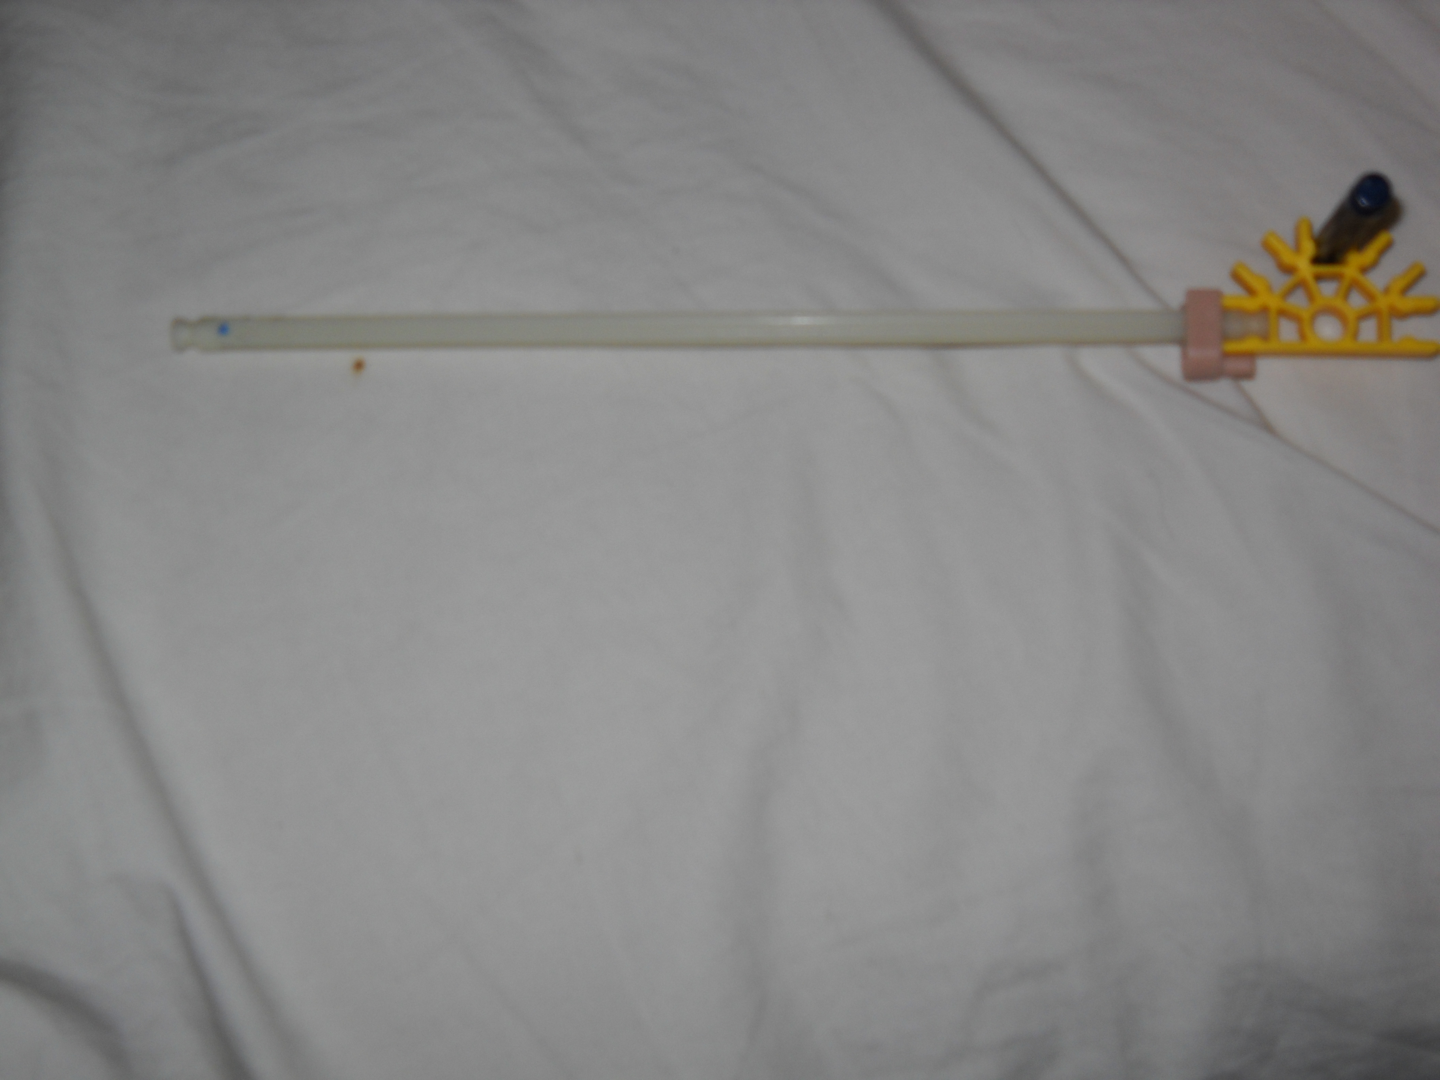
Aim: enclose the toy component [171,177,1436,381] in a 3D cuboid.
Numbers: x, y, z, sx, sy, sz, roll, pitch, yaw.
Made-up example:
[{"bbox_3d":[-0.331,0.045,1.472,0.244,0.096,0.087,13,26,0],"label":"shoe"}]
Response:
[{"bbox_3d":[0.011,-0.042,0.414,0.220,0.056,0.028,0,88,5],"label":"toy component"}]

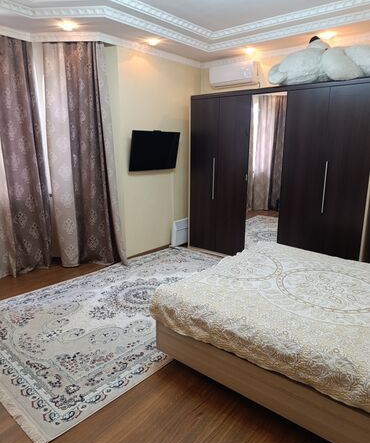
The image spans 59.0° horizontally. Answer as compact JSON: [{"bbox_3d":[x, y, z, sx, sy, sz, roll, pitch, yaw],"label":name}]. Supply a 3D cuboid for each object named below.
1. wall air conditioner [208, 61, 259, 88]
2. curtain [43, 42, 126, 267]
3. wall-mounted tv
[{"bbox_3d":[0.680,-2.071,4.622,0.714,0.253,0.190,12,18,40],"label":"wall air conditioner"},{"bbox_3d":[-1.190,-0.763,4.062,0.851,2.718,0.198,0,14,-2],"label":"curtain"},{"bbox_3d":[-0.413,-0.973,4.506,0.050,0.517,0.888,24,25,36],"label":"wall-mounted tv"}]

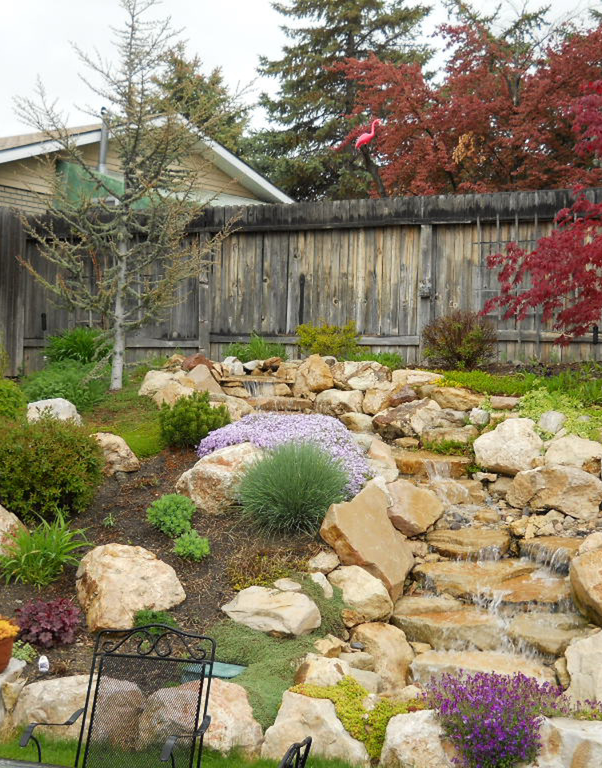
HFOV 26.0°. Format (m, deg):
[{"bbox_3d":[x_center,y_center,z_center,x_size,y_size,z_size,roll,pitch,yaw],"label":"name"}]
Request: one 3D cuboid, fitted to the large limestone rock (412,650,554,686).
[{"bbox_3d":[1.003,1.588,7.150,0.772,0.139,0.460,2,1,12],"label":"large limestone rock"}]

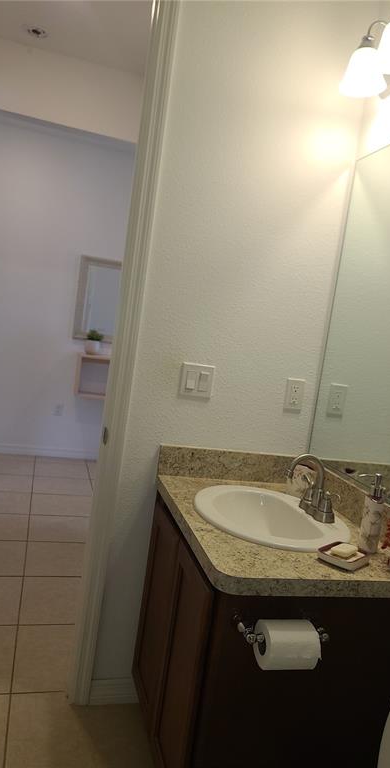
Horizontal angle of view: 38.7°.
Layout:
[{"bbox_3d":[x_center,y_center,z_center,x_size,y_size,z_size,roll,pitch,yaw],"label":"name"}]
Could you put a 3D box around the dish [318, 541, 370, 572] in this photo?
[{"bbox_3d":[0.367,0.422,1.363,0.089,0.022,0.110,12,7,41],"label":"dish"}]

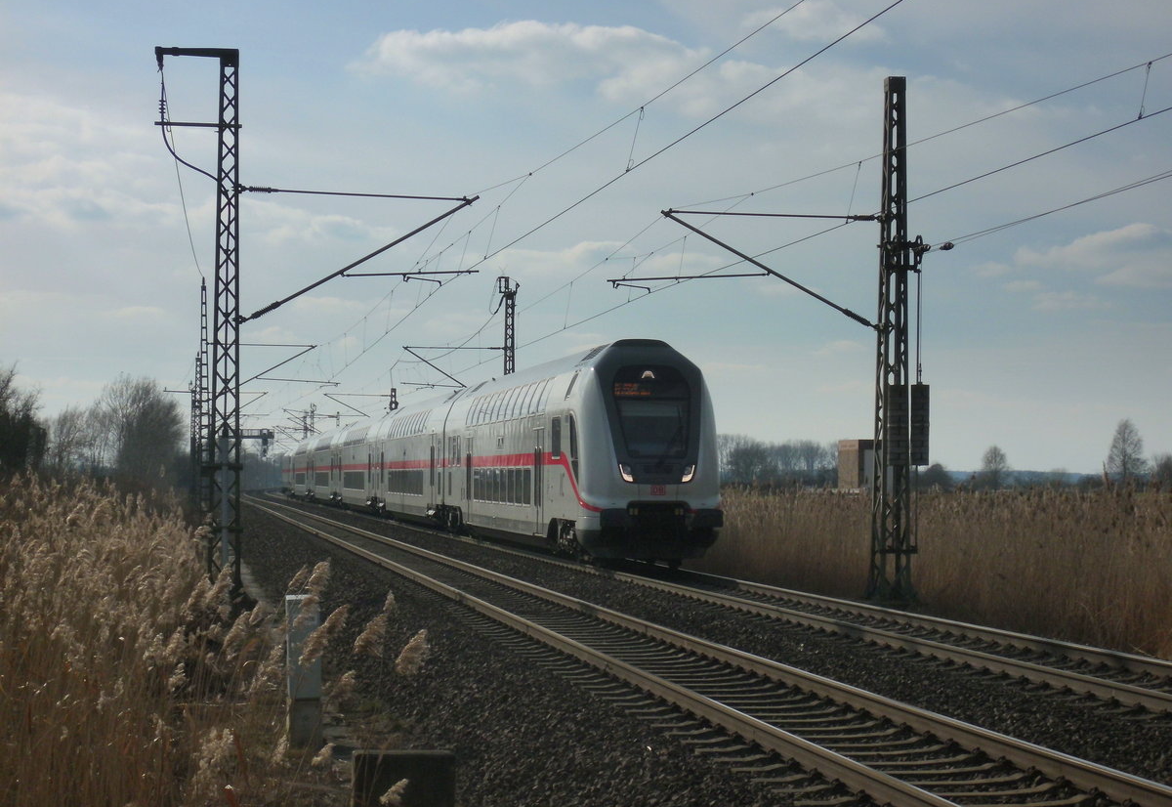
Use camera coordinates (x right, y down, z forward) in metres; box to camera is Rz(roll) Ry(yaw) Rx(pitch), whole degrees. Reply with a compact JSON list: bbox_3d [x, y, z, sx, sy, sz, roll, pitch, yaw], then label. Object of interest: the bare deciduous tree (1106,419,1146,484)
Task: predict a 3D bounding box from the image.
[{"bbox_3d":[82.940,7.720,400.000,6.300,11.300,6.200,0,-1,0],"label":"bare deciduous tree"}]

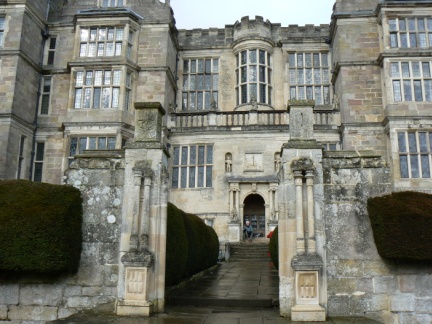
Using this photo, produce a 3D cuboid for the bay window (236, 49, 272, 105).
[{"bbox_3d":[2.412,-5.226,28.521,2.309,3.690,1.030,0,-11,5],"label":"bay window"}]

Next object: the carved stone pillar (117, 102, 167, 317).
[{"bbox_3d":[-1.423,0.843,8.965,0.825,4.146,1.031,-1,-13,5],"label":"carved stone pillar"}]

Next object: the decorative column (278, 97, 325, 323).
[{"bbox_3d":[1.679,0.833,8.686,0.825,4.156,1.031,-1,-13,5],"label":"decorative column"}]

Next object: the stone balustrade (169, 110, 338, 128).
[{"bbox_3d":[2.267,-2.506,26.962,10.075,1.160,0.400,0,-11,5],"label":"stone balustrade"}]

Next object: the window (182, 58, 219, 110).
[{"bbox_3d":[-1.054,-5.267,30.357,2.500,3.850,0.300,-1,-13,5],"label":"window"}]

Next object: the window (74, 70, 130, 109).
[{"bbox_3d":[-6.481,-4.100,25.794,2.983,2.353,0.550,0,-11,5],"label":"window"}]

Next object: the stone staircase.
[{"bbox_3d":[1.962,4.787,23.856,2.700,1.150,2.000,-1,-13,5],"label":"stone staircase"}]

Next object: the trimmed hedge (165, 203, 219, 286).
[{"bbox_3d":[-1.275,2.977,15.295,1.700,2.200,10.500,-1,-13,5],"label":"trimmed hedge"}]

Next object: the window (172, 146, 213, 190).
[{"bbox_3d":[-1.348,0.287,26.728,2.392,2.621,0.250,0,-11,5],"label":"window"}]

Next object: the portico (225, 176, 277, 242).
[{"bbox_3d":[2.138,2.759,26.057,3.000,3.800,1.100,-1,-13,5],"label":"portico"}]

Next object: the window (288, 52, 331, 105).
[{"bbox_3d":[6.179,-5.533,29.760,2.600,3.850,0.300,-1,-13,5],"label":"window"}]

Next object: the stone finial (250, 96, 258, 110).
[{"bbox_3d":[2.329,-3.524,27.174,0.460,0.916,0.460,0,-11,5],"label":"stone finial"}]

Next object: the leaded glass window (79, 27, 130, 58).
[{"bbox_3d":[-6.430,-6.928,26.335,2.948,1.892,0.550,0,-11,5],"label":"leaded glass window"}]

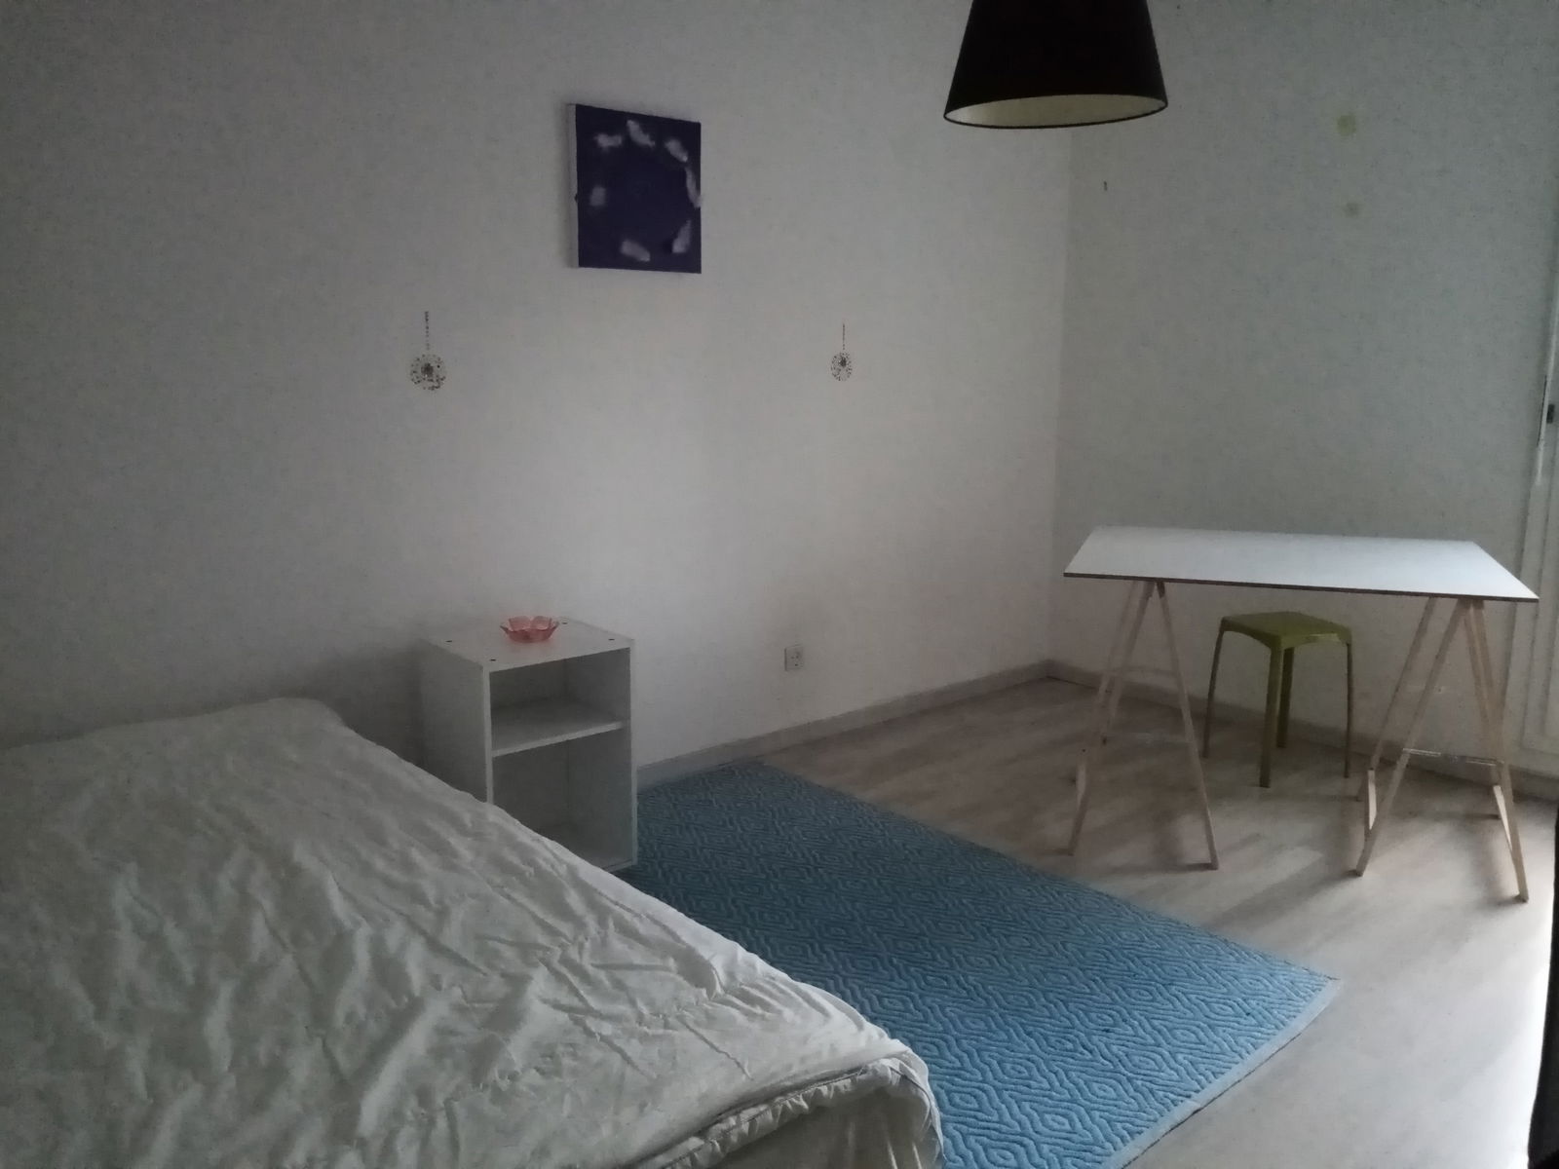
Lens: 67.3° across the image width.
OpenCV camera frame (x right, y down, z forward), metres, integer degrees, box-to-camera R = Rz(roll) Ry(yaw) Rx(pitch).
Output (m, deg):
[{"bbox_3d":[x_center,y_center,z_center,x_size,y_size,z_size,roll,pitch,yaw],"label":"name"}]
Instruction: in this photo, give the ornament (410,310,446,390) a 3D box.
[{"bbox_3d":[-0.858,-0.568,2.851,0.091,0.192,0.015,-9,14,-40],"label":"ornament"}]

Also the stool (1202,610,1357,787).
[{"bbox_3d":[1.562,0.348,3.652,0.315,0.460,0.315,-4,11,-18],"label":"stool"}]

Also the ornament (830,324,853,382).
[{"bbox_3d":[0.200,-0.741,3.736,0.098,0.184,0.015,-9,14,-40],"label":"ornament"}]

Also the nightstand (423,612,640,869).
[{"bbox_3d":[-0.618,0.423,2.920,0.393,0.582,0.341,-9,14,-40],"label":"nightstand"}]

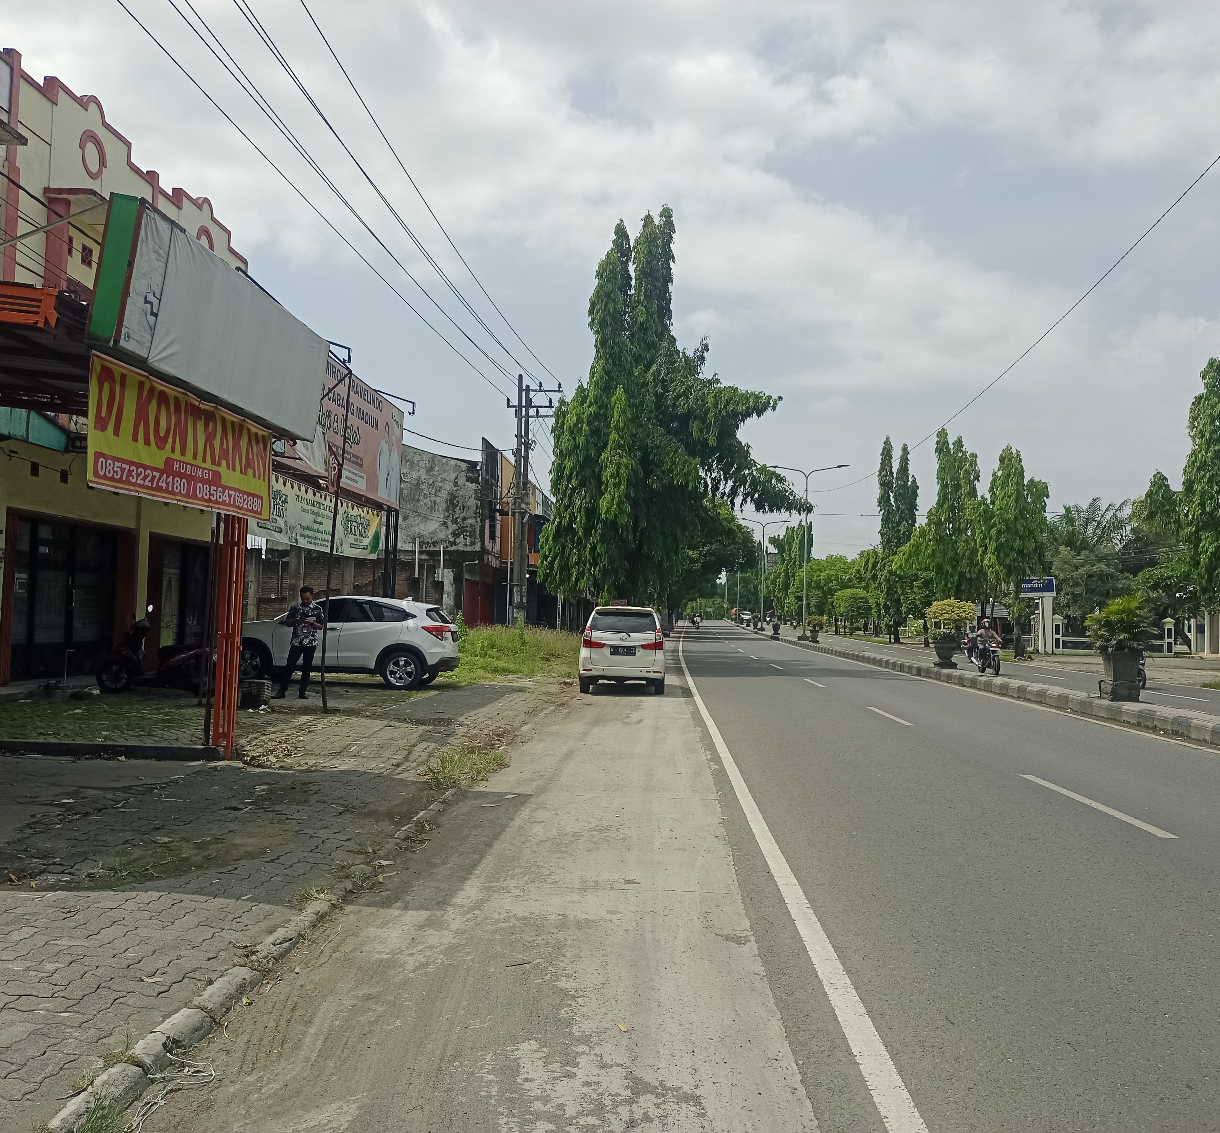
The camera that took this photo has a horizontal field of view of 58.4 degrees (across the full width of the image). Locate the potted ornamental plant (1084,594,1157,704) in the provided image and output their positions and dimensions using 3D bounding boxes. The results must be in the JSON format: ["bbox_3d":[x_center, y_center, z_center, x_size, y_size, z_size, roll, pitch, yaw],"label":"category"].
[{"bbox_3d":[8.281,1.331,17.700,1.200,1.700,1.150,1,-2,3],"label":"potted ornamental plant"}]

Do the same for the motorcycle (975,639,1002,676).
[{"bbox_3d":[10.225,2.465,29.400,0.750,1.070,1.950,1,-2,3],"label":"motorcycle"}]

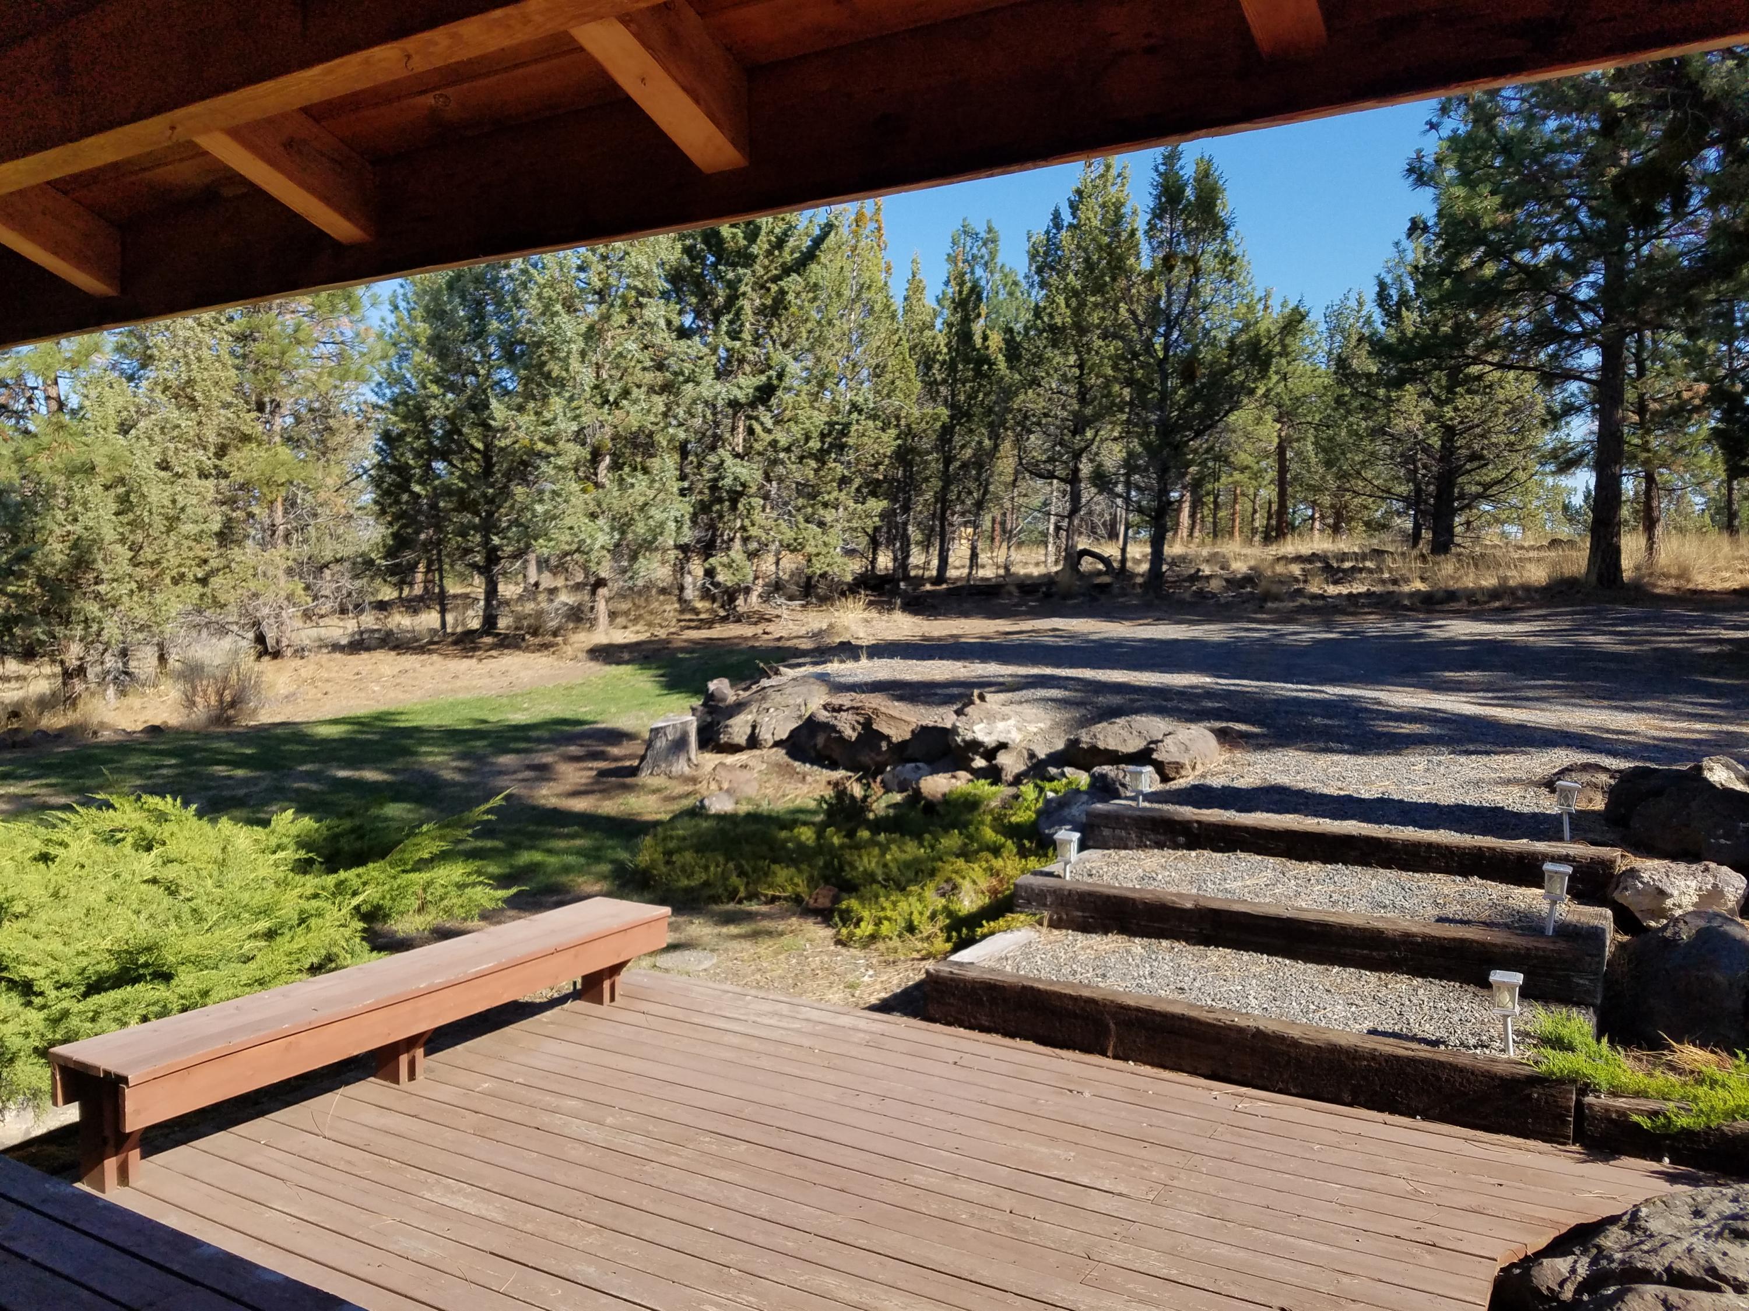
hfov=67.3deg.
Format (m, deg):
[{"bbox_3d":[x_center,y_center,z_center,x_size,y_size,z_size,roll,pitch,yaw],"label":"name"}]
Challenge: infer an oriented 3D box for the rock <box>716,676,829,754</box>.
[{"bbox_3d":[-1.038,0.581,13.300,1.150,0.650,0.900,0,2,-4],"label":"rock"}]

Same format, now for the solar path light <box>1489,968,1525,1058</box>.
[{"bbox_3d":[2.214,1.255,4.600,0.110,0.295,0.110,1,3,32],"label":"solar path light"}]

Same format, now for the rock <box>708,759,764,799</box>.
[{"bbox_3d":[-1.161,1.030,11.000,0.450,0.300,0.380,0,2,-6],"label":"rock"}]

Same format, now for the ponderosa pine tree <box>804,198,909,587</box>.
[{"bbox_3d":[-0.337,-5.490,27.000,2.600,8.500,2.600,0,2,-1],"label":"ponderosa pine tree"}]

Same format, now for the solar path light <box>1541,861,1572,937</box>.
[{"bbox_3d":[2.821,1.010,5.430,0.112,0.304,0.112,1,3,32],"label":"solar path light"}]

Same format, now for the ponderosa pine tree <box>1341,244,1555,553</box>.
[{"bbox_3d":[13.527,-6.078,31.000,4.600,7.100,4.600,1,3,23],"label":"ponderosa pine tree"}]

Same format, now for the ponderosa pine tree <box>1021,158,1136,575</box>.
[{"bbox_3d":[4.510,-6.470,29.000,2.650,9.300,2.650,0,3,9],"label":"ponderosa pine tree"}]

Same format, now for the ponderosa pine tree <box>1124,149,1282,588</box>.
[{"bbox_3d":[6.629,-5.802,26.500,3.100,8.900,3.100,0,3,14],"label":"ponderosa pine tree"}]

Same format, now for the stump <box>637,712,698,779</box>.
[{"bbox_3d":[-1.891,0.830,12.000,0.530,0.550,0.530,-1,3,-9],"label":"stump"}]

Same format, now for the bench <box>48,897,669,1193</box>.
[{"bbox_3d":[-1.750,1.403,5.041,0.447,0.423,2.443,1,3,32],"label":"bench"}]

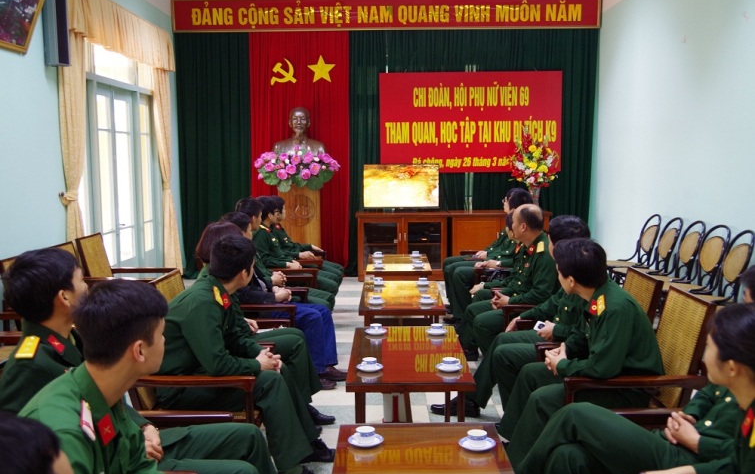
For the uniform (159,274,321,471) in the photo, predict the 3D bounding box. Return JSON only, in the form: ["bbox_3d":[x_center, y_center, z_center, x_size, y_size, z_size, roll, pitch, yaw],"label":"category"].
[{"bbox_3d":[-0.640,0.628,3.510,0.770,0.910,0.520,0,6,-4],"label":"uniform"}]

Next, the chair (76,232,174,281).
[{"bbox_3d":[-2.013,0.447,6.087,0.689,0.932,0.577,0,6,1],"label":"chair"}]

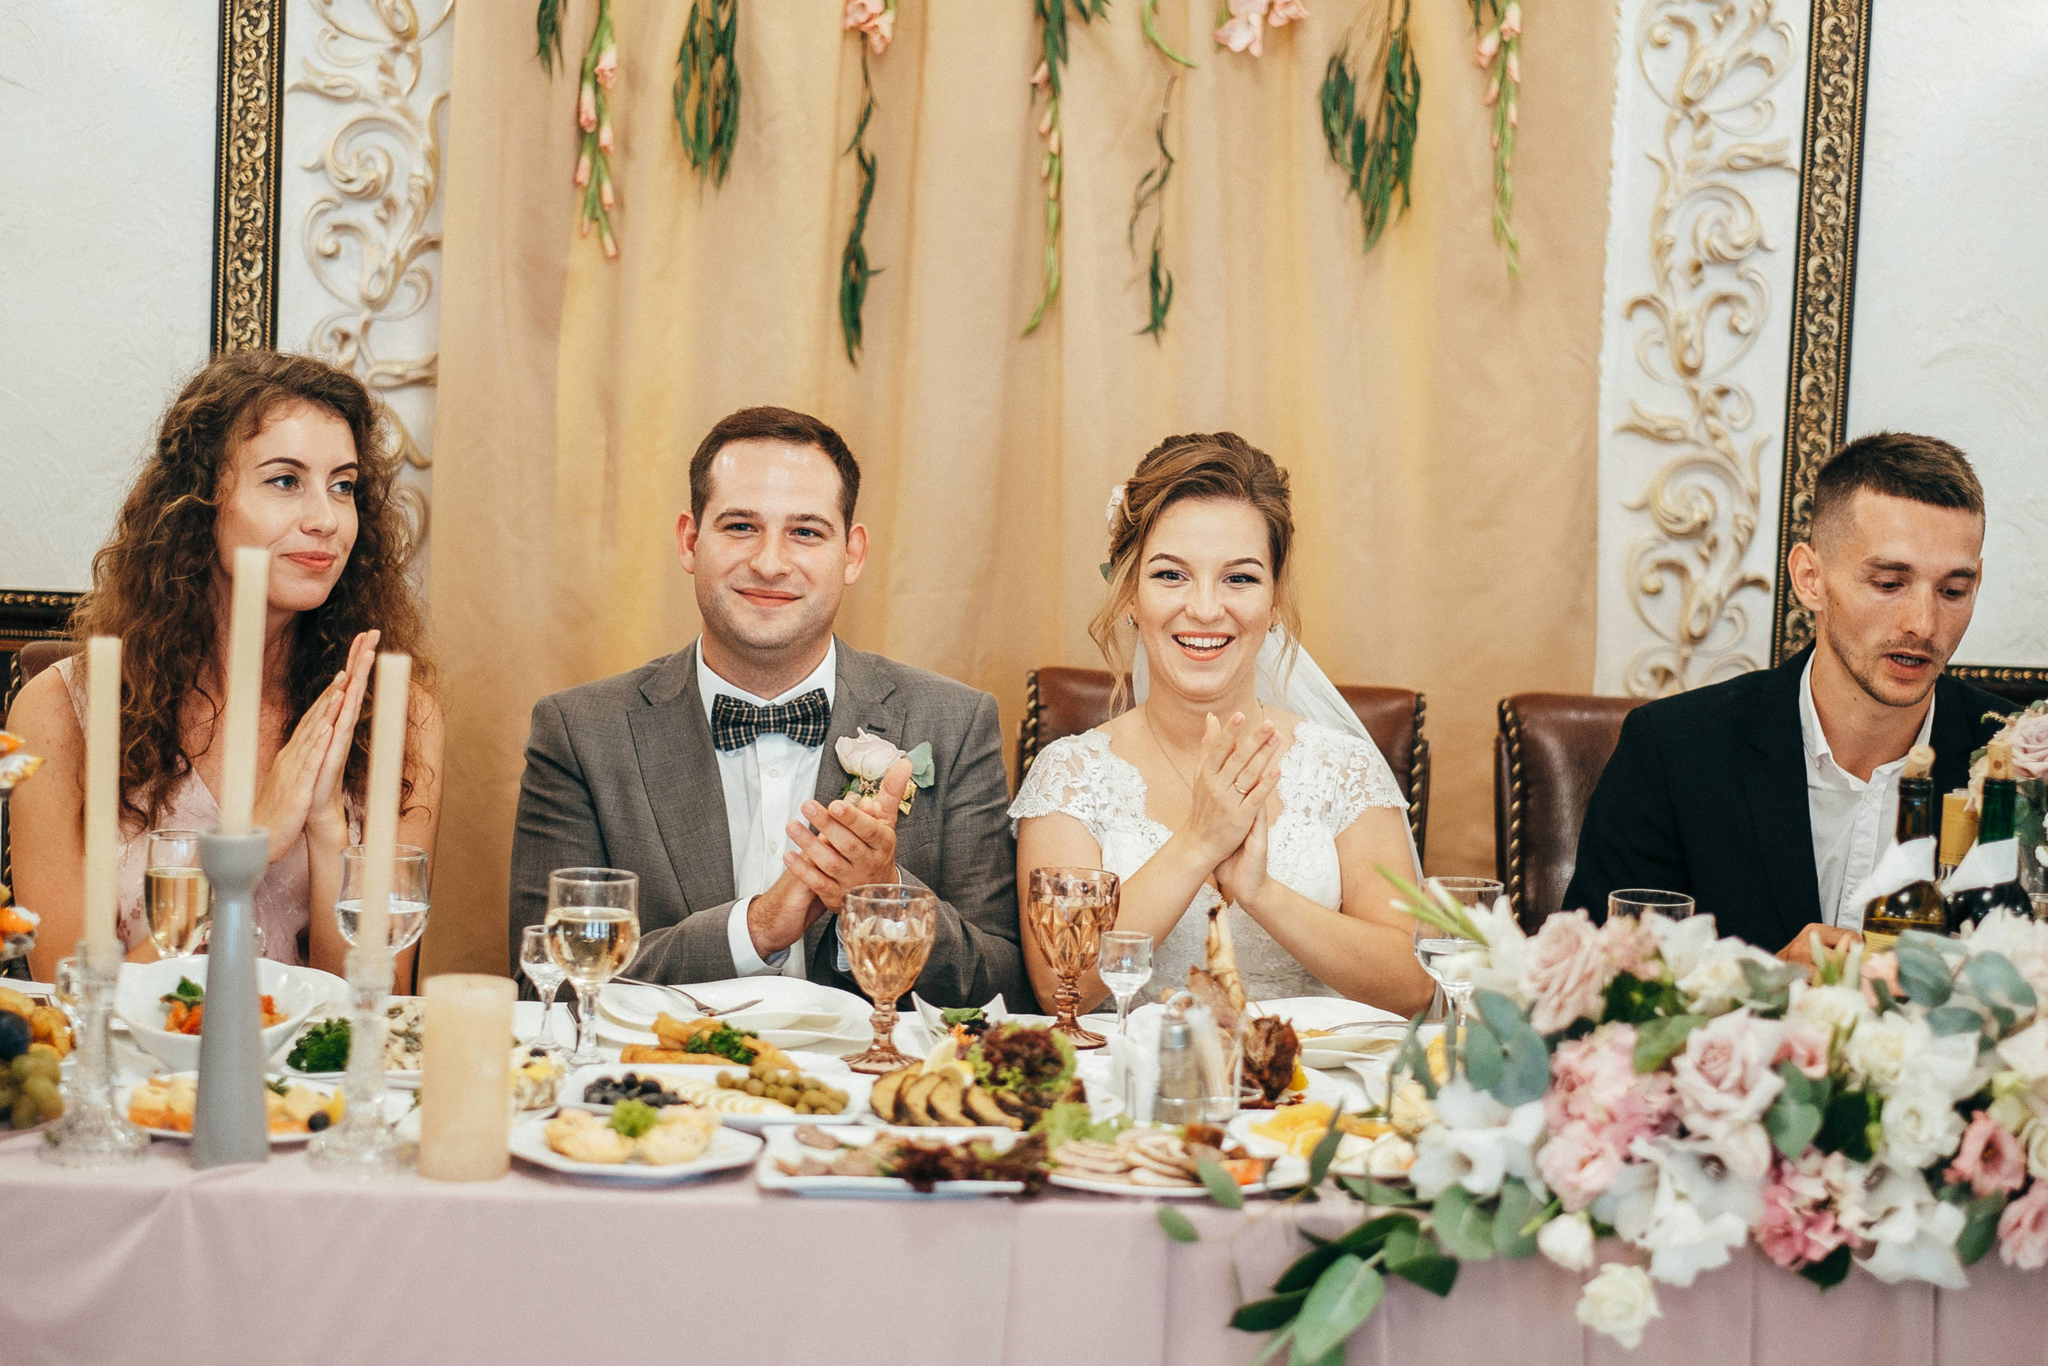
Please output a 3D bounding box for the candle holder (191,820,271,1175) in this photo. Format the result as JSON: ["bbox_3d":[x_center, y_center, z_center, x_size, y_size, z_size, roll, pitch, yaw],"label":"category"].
[{"bbox_3d":[-0.609,0.243,3.681,0.062,0.253,0.062,2,6,-3],"label":"candle holder"}]

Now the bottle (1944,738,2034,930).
[{"bbox_3d":[0.878,0.216,4.328,0.079,0.328,0.079,2,6,0],"label":"bottle"}]

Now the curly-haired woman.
[{"bbox_3d":[-0.735,0.373,4.525,0.480,1.357,0.760,0,7,-20],"label":"curly-haired woman"}]

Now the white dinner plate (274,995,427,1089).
[{"bbox_3d":[-0.529,0.304,4.090,0.200,0.050,0.220,2,6,-3],"label":"white dinner plate"}]

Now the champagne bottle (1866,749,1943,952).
[{"bbox_3d":[0.782,0.212,4.218,0.076,0.320,0.076,2,6,-3],"label":"champagne bottle"}]

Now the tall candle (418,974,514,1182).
[{"bbox_3d":[-0.444,0.315,3.808,0.073,0.154,0.073,2,6,0],"label":"tall candle"}]

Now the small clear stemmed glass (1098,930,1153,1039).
[{"bbox_3d":[0.092,0.283,4.300,0.048,0.102,0.048,2,6,-3],"label":"small clear stemmed glass"}]

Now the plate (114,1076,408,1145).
[{"bbox_3d":[-0.607,0.344,3.802,0.230,0.025,0.230,2,6,-3],"label":"plate"}]

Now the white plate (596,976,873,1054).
[{"bbox_3d":[-0.263,0.306,4.343,0.250,0.036,0.250,3,6,0],"label":"white plate"}]

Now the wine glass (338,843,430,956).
[{"bbox_3d":[-0.588,0.240,4.350,0.083,0.170,0.083,2,6,0],"label":"wine glass"}]

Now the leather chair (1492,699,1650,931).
[{"bbox_3d":[0.680,0.555,4.683,0.460,1.030,0.600,2,6,-3],"label":"leather chair"}]

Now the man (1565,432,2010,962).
[{"bbox_3d":[0.742,0.434,4.525,0.520,1.340,0.800,2,6,-2],"label":"man"}]

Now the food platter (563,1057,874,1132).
[{"bbox_3d":[-0.260,0.350,4.066,0.262,0.041,0.190,2,6,0],"label":"food platter"}]

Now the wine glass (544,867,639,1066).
[{"bbox_3d":[-0.377,0.247,4.156,0.082,0.163,0.082,2,6,-3],"label":"wine glass"}]

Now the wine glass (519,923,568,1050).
[{"bbox_3d":[-0.421,0.269,4.218,0.046,0.102,0.046,2,6,-3],"label":"wine glass"}]

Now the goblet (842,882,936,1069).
[{"bbox_3d":[-0.121,0.266,4.324,0.085,0.158,0.085,2,6,0],"label":"goblet"}]

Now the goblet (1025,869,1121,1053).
[{"bbox_3d":[0.049,0.255,4.477,0.085,0.157,0.085,2,6,0],"label":"goblet"}]

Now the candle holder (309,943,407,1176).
[{"bbox_3d":[-0.533,0.298,3.834,0.080,0.175,0.080,2,6,0],"label":"candle holder"}]

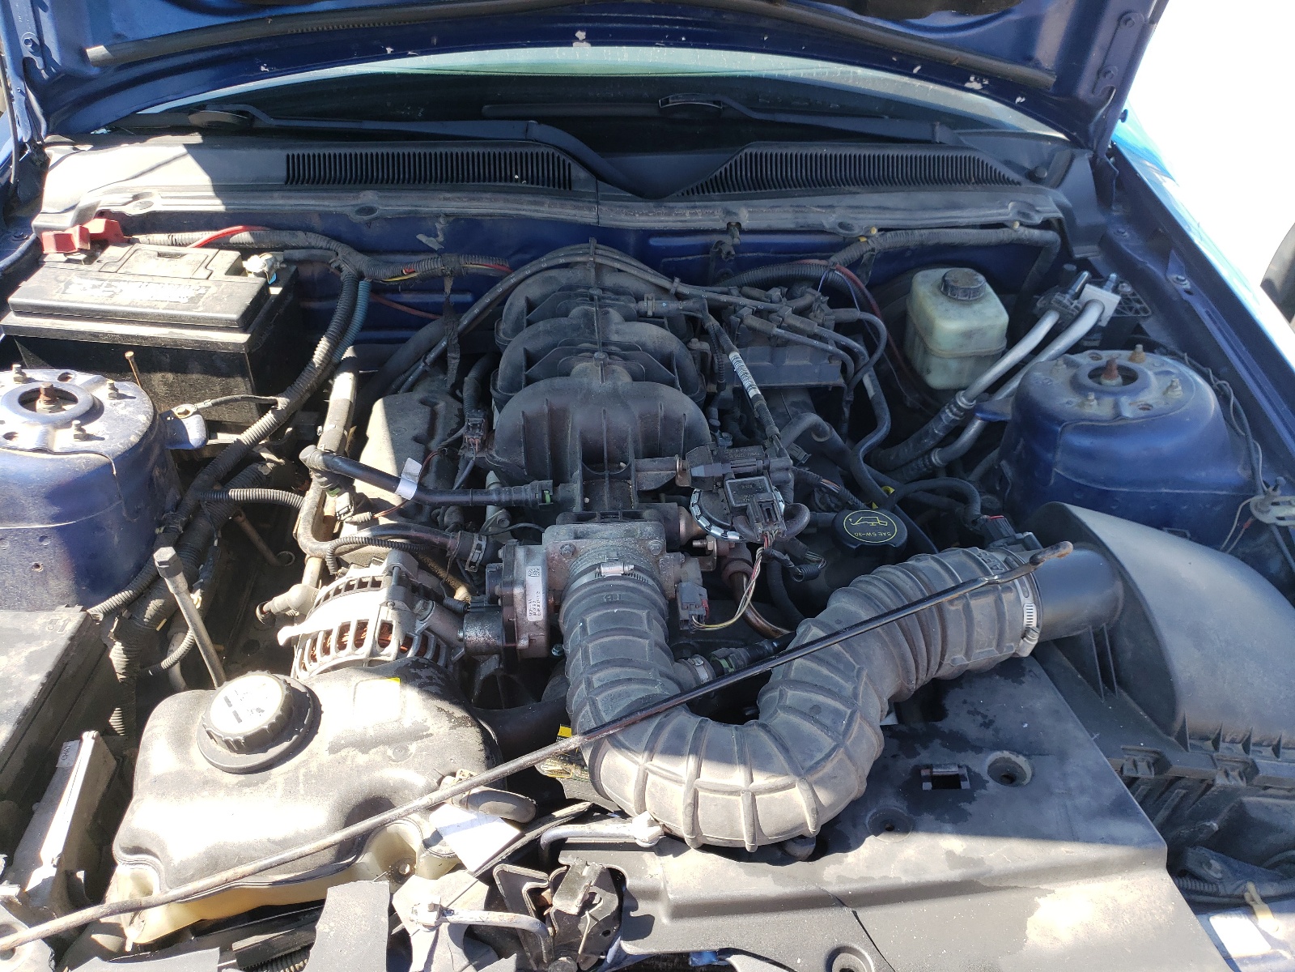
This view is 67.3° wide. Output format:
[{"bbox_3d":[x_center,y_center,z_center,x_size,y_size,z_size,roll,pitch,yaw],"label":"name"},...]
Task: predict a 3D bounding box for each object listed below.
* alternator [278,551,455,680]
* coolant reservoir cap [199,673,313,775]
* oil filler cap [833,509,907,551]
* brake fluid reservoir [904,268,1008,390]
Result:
[{"bbox_3d":[-0.240,0.165,0.891,0.158,0.150,0.165,-2,41,-5],"label":"alternator"},{"bbox_3d":[-0.311,0.181,0.769,0.087,0.032,0.087,-2,41,-5],"label":"coolant reservoir cap"},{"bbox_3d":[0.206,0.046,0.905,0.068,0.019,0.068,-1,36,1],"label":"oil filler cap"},{"bbox_3d":[0.376,-0.202,1.200,0.090,0.104,0.122,-6,41,-1],"label":"brake fluid reservoir"}]

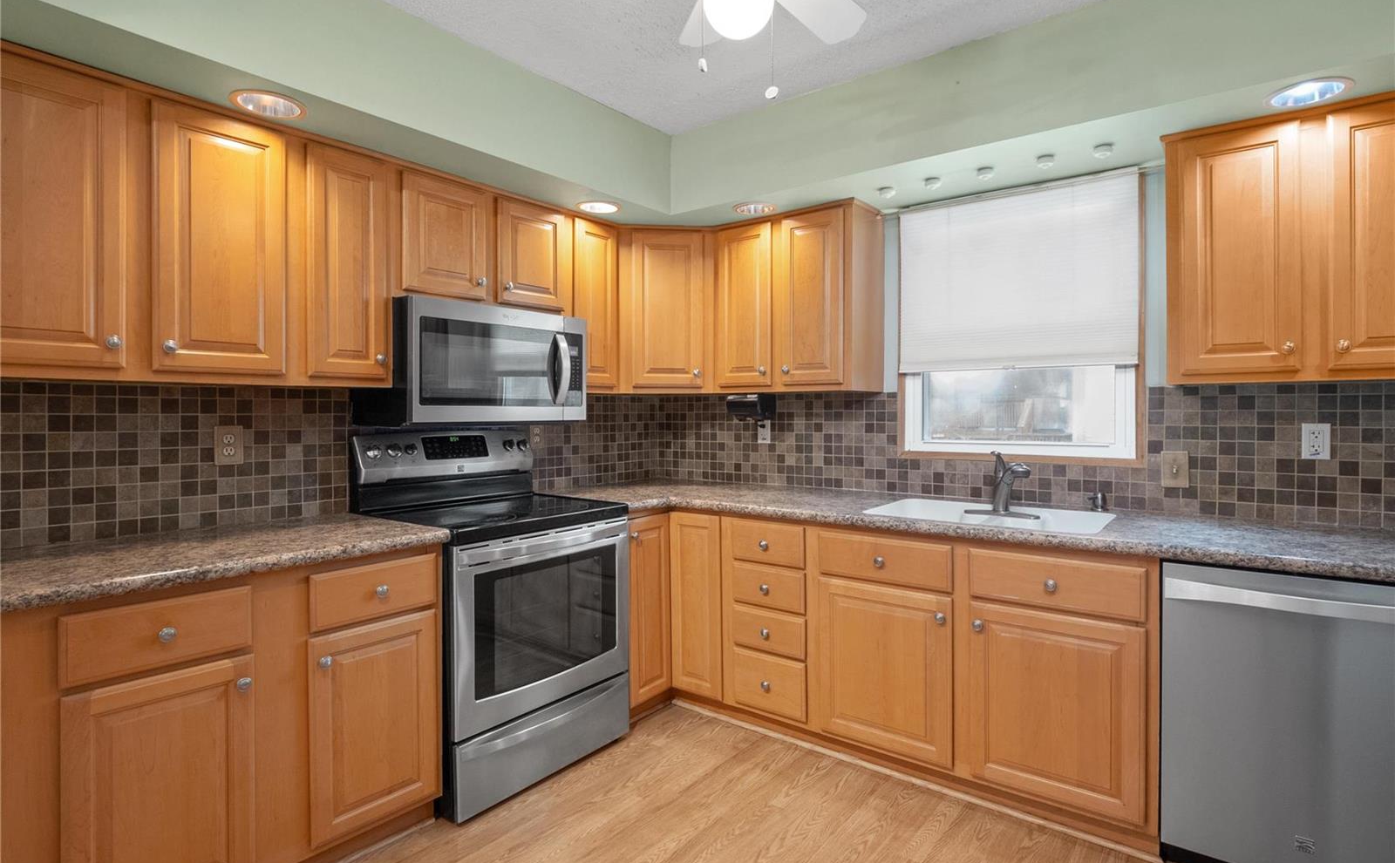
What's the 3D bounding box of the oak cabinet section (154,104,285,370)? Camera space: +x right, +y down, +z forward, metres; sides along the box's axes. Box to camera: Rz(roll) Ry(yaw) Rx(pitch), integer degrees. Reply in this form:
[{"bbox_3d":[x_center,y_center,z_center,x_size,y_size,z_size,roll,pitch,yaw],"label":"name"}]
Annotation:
[{"bbox_3d":[-1.431,-0.512,2.023,0.310,0.698,0.318,1,2,38],"label":"oak cabinet section"}]

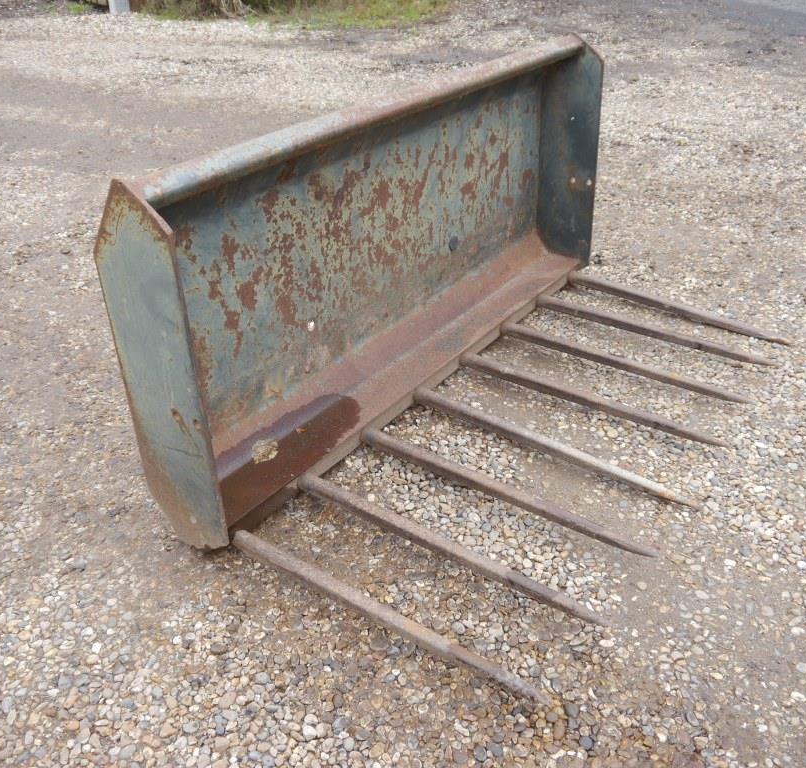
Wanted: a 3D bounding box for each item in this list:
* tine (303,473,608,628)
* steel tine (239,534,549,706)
[{"bbox_3d":[0.069,0.332,1.708,0.744,0.039,0.035,19,37,30],"label":"tine"},{"bbox_3d":[-0.054,0.426,1.556,0.732,0.039,0.035,19,37,31],"label":"steel tine"}]

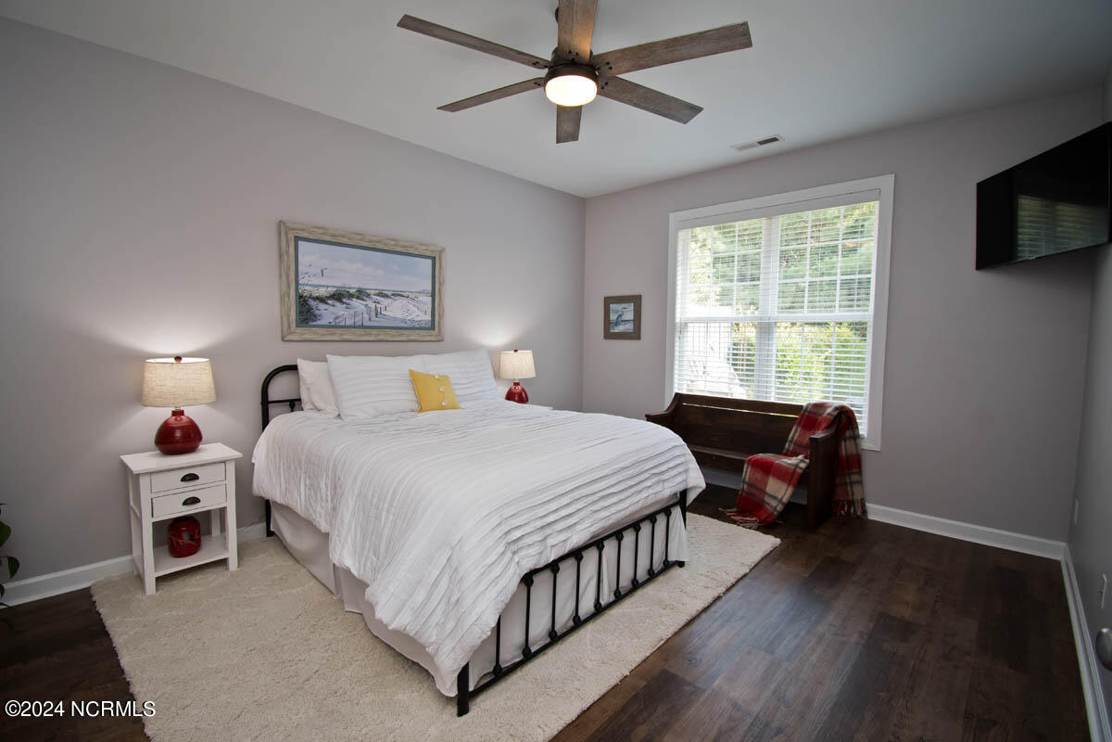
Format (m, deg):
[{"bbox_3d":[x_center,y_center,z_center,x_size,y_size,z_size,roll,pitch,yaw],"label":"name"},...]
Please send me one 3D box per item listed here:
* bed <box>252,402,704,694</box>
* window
[{"bbox_3d":[-0.455,0.662,2.746,1.939,0.753,1.795,5,6,44],"label":"bed"},{"bbox_3d":[1.658,-0.425,3.716,1.636,1.873,0.120,4,6,40],"label":"window"}]

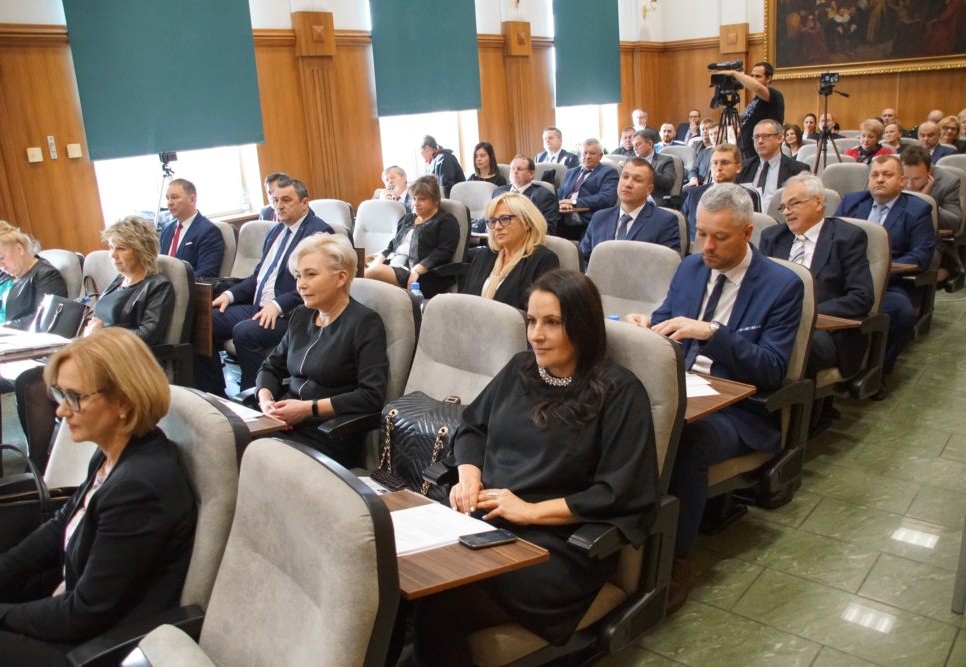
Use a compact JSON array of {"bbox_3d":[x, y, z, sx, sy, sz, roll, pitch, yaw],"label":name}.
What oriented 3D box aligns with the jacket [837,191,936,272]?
[{"bbox_3d":[2.113,-0.434,3.936,0.530,0.630,0.420,10,21,39],"label":"jacket"}]

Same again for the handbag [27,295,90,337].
[{"bbox_3d":[-1.946,-0.074,3.447,0.310,0.230,0.140,0,-4,11],"label":"handbag"}]

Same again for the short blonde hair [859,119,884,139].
[{"bbox_3d":[3.474,-1.836,6.726,0.200,0.210,0.220,10,22,39],"label":"short blonde hair"}]

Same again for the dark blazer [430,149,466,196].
[{"bbox_3d":[-0.348,-1.608,7.782,0.380,0.660,0.460,-9,16,-19],"label":"dark blazer"}]

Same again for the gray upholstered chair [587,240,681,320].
[{"bbox_3d":[0.488,0.161,3.193,0.550,1.000,0.680,10,20,39],"label":"gray upholstered chair"}]

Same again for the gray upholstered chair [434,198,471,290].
[{"bbox_3d":[-0.422,-0.419,5.104,0.540,0.920,0.620,10,22,39],"label":"gray upholstered chair"}]

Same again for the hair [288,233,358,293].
[{"bbox_3d":[-0.551,-0.245,2.591,0.200,0.215,0.235,10,20,39],"label":"hair"}]

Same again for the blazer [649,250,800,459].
[{"bbox_3d":[0.825,0.065,2.574,0.520,0.680,0.480,10,22,39],"label":"blazer"}]

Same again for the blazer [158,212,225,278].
[{"bbox_3d":[-1.929,-0.466,5.030,0.480,0.620,0.380,7,20,34],"label":"blazer"}]

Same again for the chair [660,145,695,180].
[{"bbox_3d":[2.243,-1.694,8.981,0.550,1.000,0.680,5,17,27],"label":"chair"}]

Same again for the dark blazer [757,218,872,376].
[{"bbox_3d":[1.388,-0.134,3.124,0.520,0.630,0.420,12,23,44],"label":"dark blazer"}]

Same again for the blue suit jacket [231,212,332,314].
[{"bbox_3d":[-1.093,-0.335,4.176,0.530,0.610,0.500,10,22,39],"label":"blue suit jacket"}]

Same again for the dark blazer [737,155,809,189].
[{"bbox_3d":[1.981,-0.915,5.300,0.540,0.660,0.460,10,22,39],"label":"dark blazer"}]

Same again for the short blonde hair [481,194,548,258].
[{"bbox_3d":[0.137,-0.463,3.192,0.245,0.275,0.250,10,22,39],"label":"short blonde hair"}]

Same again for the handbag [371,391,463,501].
[{"bbox_3d":[-0.174,0.322,2.311,0.340,0.280,0.180,10,22,39],"label":"handbag"}]

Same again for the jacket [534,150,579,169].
[{"bbox_3d":[0.806,-1.721,8.225,0.490,0.620,0.350,4,17,26],"label":"jacket"}]

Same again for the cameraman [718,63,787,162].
[{"bbox_3d":[2.466,-1.493,6.861,0.550,1.840,0.480,-16,20,-34],"label":"cameraman"}]

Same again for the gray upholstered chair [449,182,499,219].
[{"bbox_3d":[-0.226,-0.759,6.404,0.550,1.000,0.680,5,17,26],"label":"gray upholstered chair"}]

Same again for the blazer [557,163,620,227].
[{"bbox_3d":[0.887,-1.041,6.227,0.520,0.620,0.420,10,22,40],"label":"blazer"}]

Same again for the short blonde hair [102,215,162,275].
[{"bbox_3d":[-1.712,-0.425,3.664,0.240,0.270,0.260,7,18,33],"label":"short blonde hair"}]

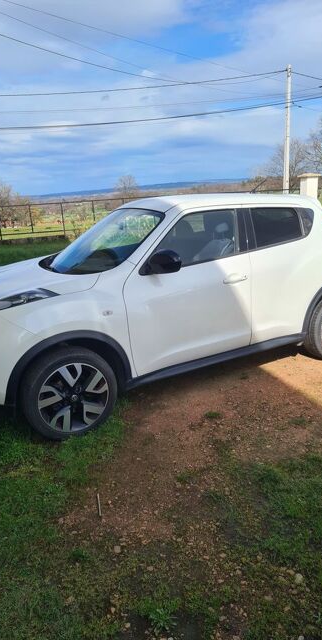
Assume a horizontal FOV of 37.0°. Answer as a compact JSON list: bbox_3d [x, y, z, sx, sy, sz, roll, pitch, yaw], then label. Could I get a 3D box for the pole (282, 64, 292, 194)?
[{"bbox_3d":[6.365,-8.987,24.103,0.300,6.933,0.300,-3,15,0],"label":"pole"}]

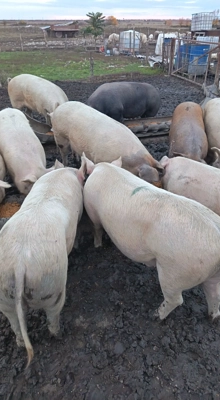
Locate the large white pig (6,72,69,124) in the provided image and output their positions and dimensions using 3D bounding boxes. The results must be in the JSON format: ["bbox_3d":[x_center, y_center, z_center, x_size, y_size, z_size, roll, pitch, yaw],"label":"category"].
[{"bbox_3d":[-1.255,-1.712,4.821,0.420,0.760,1.302,-22,39,-30],"label":"large white pig"}]

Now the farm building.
[{"bbox_3d":[-5.646,-19.061,31.000,4.000,1.700,2.300,-3,33,-5],"label":"farm building"}]

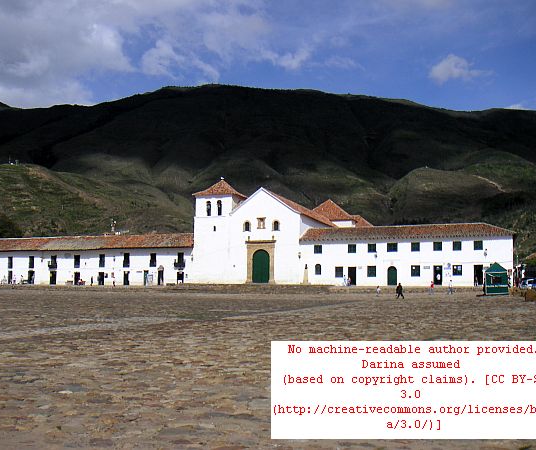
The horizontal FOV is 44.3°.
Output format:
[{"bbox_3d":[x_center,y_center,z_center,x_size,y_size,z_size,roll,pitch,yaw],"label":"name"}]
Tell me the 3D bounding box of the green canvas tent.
[{"bbox_3d":[26.433,6.219,76.000,2.500,3.700,2.500,-2,-5,18],"label":"green canvas tent"}]

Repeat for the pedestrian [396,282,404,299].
[{"bbox_3d":[14.081,7.024,70.000,0.740,1.700,0.520,0,-5,0],"label":"pedestrian"}]

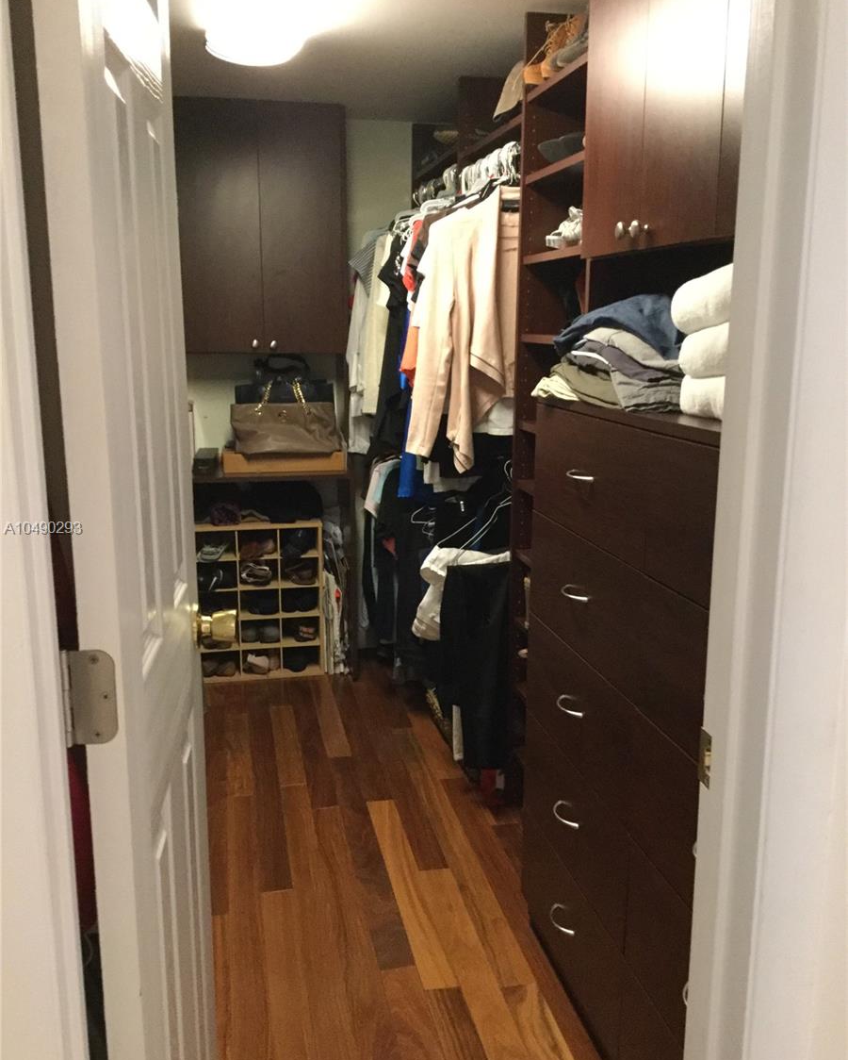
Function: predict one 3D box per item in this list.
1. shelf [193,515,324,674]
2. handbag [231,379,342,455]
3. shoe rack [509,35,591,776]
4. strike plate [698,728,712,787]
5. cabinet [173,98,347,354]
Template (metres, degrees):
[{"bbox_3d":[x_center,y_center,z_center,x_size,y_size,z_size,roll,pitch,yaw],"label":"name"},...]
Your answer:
[{"bbox_3d":[-0.650,0.250,3.970,0.480,0.605,0.295,-2,12,-11],"label":"shelf"},{"bbox_3d":[-0.521,-0.421,3.807,0.400,0.283,0.150,-2,12,-11],"label":"handbag"},{"bbox_3d":[0.469,-0.194,2.473,0.360,2.085,0.515,-2,12,-11],"label":"shoe rack"},{"bbox_3d":[0.285,0.230,1.021,0.005,0.057,0.030,-2,12,-11],"label":"strike plate"},{"bbox_3d":[-0.605,-1.083,3.699,0.612,0.853,0.310,-2,12,-11],"label":"cabinet"}]

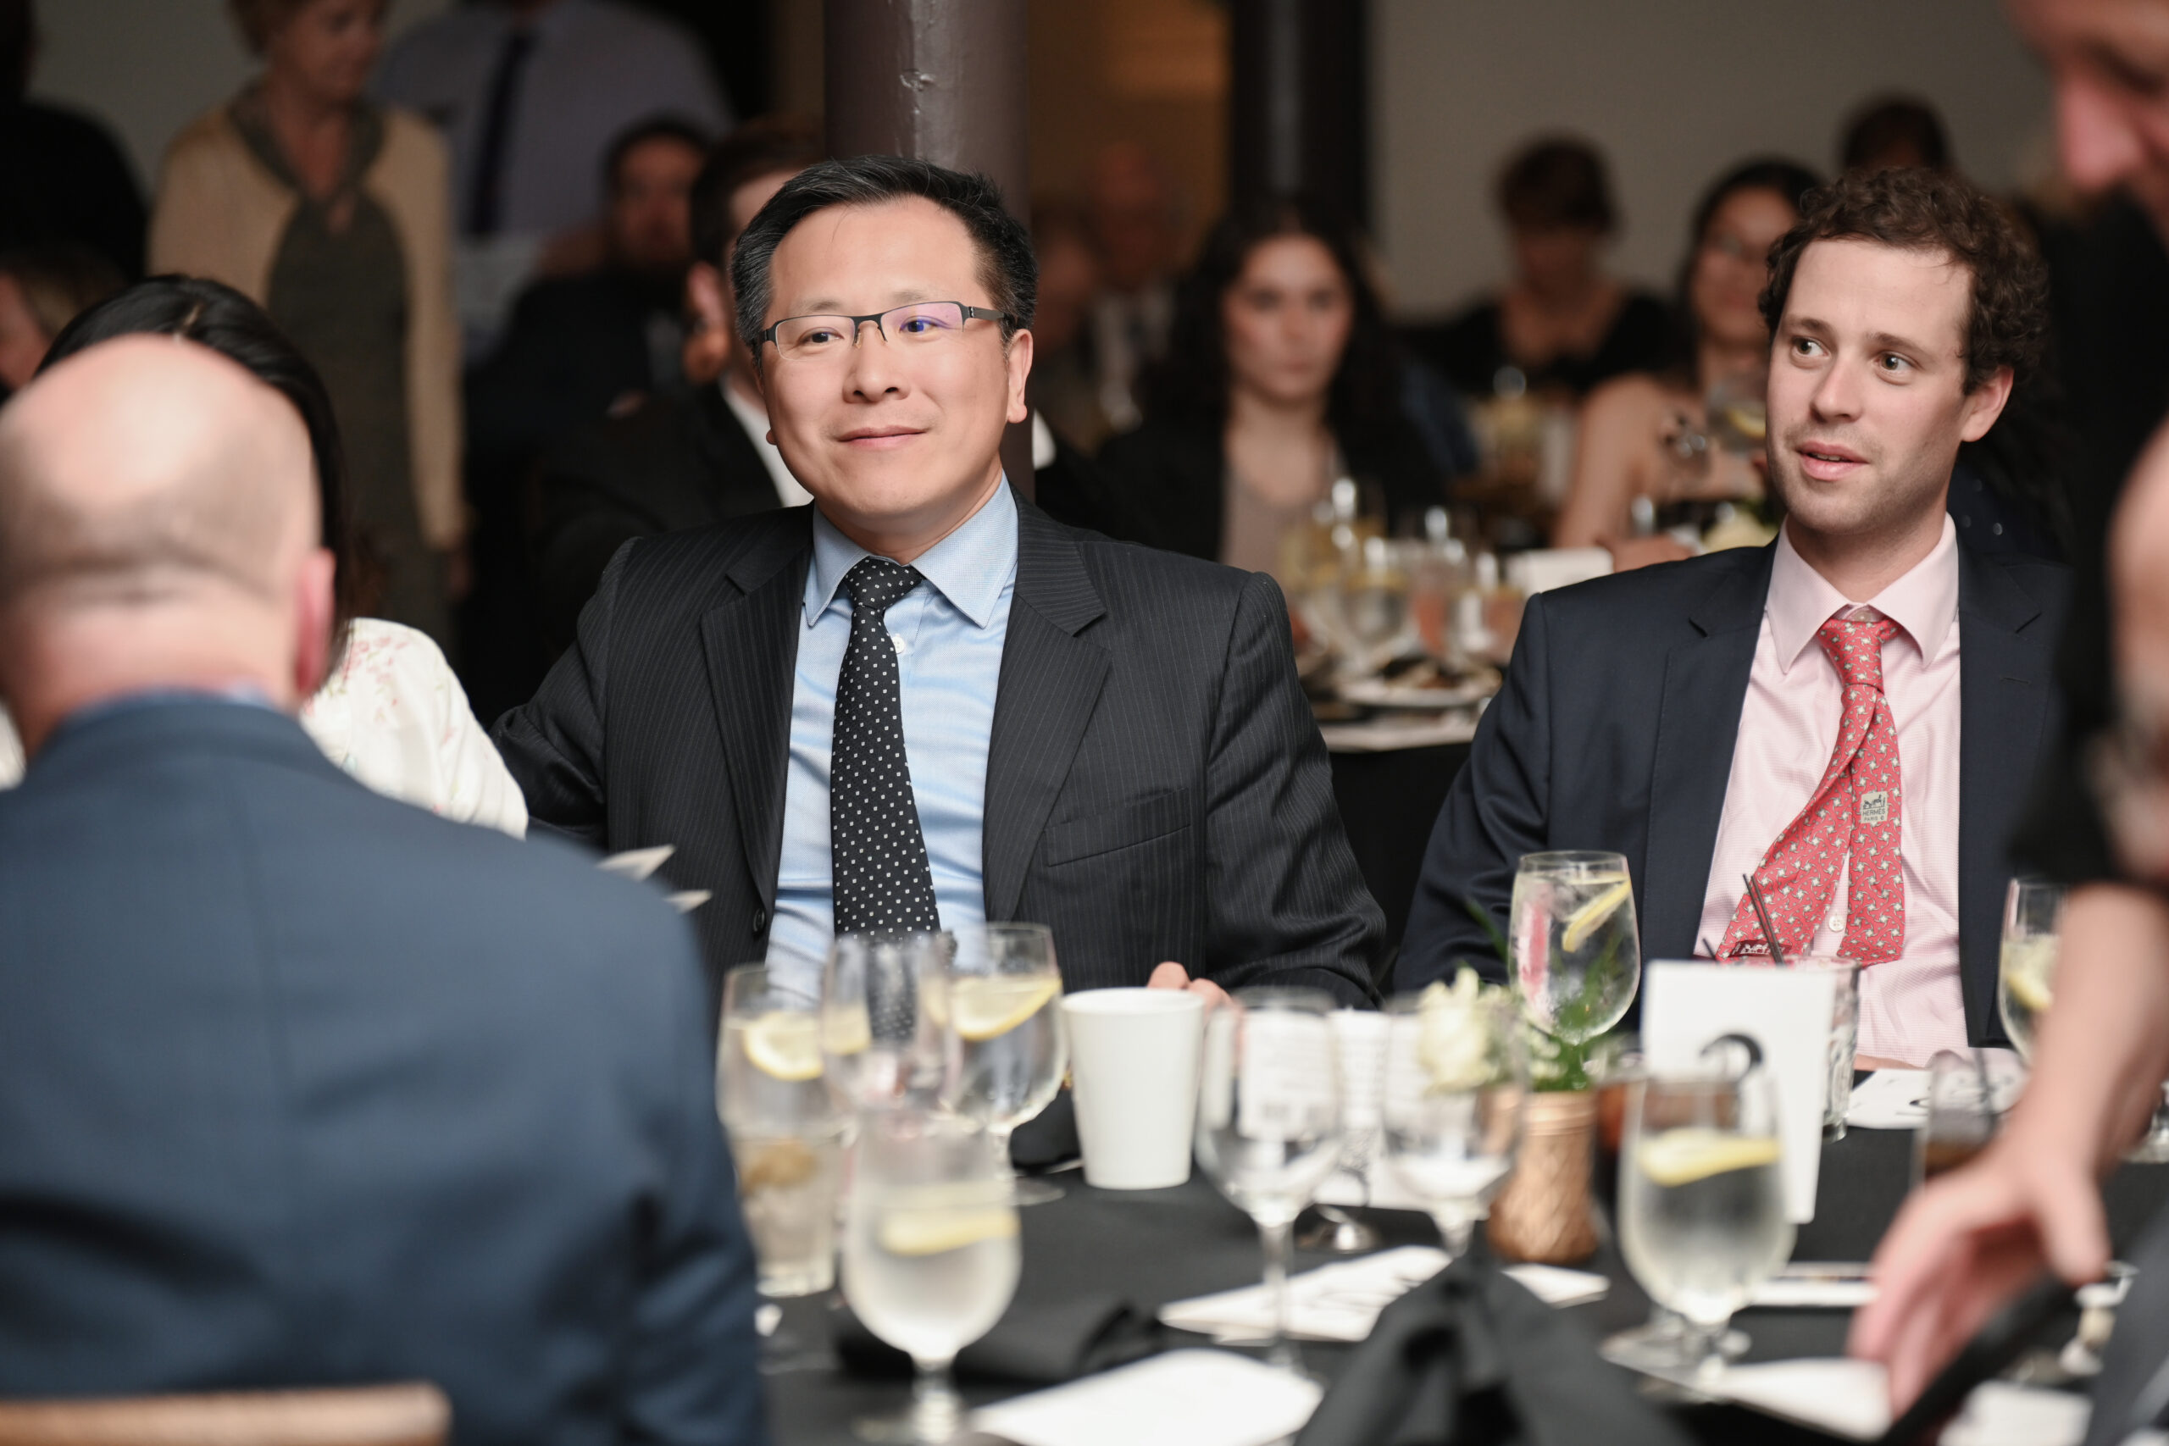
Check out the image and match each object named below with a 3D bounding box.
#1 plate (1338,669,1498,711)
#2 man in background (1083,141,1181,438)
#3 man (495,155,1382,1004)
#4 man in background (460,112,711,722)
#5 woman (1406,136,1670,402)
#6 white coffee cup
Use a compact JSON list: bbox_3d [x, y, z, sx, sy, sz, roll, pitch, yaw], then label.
[{"bbox_3d":[0.335,-0.032,7.600,0.165,0.025,0.165,-1,6,0],"label":"plate"},{"bbox_3d":[0.031,-0.340,12.296,0.540,1.186,0.750,2,6,25],"label":"man in background"},{"bbox_3d":[-0.093,0.324,4.660,0.630,1.310,0.800,2,6,16],"label":"man"},{"bbox_3d":[-0.555,-0.160,10.068,0.560,1.285,0.780,-2,6,-12],"label":"man in background"},{"bbox_3d":[0.692,-0.271,11.380,0.500,1.202,0.750,-1,6,3],"label":"woman"},{"bbox_3d":[0.029,0.211,4.335,0.081,0.106,0.081,0,6,0],"label":"white coffee cup"}]

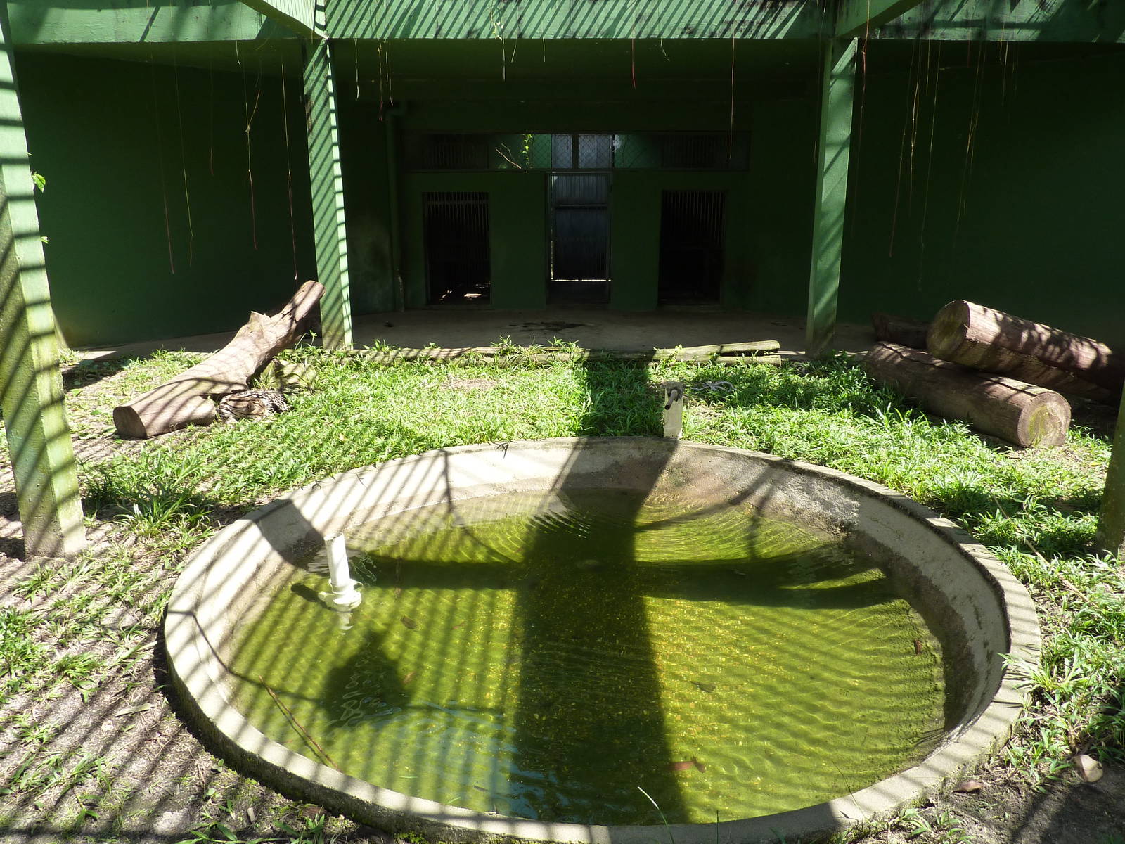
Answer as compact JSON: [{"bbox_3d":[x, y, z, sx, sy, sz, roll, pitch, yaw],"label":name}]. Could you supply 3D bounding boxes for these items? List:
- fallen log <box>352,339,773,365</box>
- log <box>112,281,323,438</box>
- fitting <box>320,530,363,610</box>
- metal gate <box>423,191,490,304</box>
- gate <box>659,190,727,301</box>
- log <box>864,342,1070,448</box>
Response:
[{"bbox_3d":[0.050,-0.791,9.252,4.876,0.240,0.260,0,15,0],"label":"fallen log"},{"bbox_3d":[-2.856,-0.675,7.256,0.470,0.450,3.045,2,27,10],"label":"log"},{"bbox_3d":[-1.067,0.716,3.906,0.190,0.340,0.190,0,15,0],"label":"fitting"},{"bbox_3d":[-1.703,-2.795,13.118,1.064,1.764,0.080,-1,15,-2],"label":"metal gate"},{"bbox_3d":[2.077,-2.787,13.019,1.070,1.778,0.080,-1,15,-2],"label":"gate"},{"bbox_3d":[3.125,-0.259,6.523,0.403,0.403,2.034,-2,15,-9],"label":"log"}]

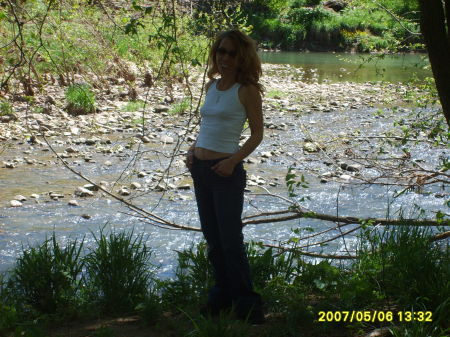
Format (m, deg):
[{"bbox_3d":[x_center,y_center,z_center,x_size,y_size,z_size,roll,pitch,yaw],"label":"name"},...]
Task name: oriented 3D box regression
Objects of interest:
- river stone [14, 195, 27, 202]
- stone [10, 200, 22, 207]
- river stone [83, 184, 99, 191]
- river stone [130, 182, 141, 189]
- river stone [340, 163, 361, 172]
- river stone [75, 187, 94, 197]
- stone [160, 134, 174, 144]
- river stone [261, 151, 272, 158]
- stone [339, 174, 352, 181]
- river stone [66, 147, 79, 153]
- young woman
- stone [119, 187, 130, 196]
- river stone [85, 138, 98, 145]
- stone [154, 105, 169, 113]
[{"bbox_3d":[-2.337,0.338,15.648,0.141,0.079,0.105,0,7,0],"label":"river stone"},{"bbox_3d":[-2.323,0.391,15.258,0.137,0.066,0.103,0,7,0],"label":"stone"},{"bbox_3d":[-1.862,0.266,18.877,0.221,0.074,0.166,-1,7,-6],"label":"river stone"},{"bbox_3d":[-1.090,0.209,16.753,0.122,0.074,0.092,0,7,0],"label":"river stone"},{"bbox_3d":[1.702,-0.019,18.527,0.284,0.107,0.213,0,7,0],"label":"river stone"},{"bbox_3d":[-1.883,0.314,18.307,0.261,0.111,0.196,-1,7,-6],"label":"river stone"},{"bbox_3d":[-1.069,-0.533,25.355,0.259,0.152,0.195,0,7,-2],"label":"stone"},{"bbox_3d":[0.616,-0.213,20.188,0.170,0.102,0.127,0,7,0],"label":"river stone"},{"bbox_3d":[1.550,0.116,17.568,0.173,0.067,0.130,0,7,0],"label":"stone"},{"bbox_3d":[-2.673,-0.334,23.903,0.210,0.095,0.157,-1,7,-6],"label":"river stone"},{"bbox_3d":[0.006,0.057,7.755,0.460,1.670,0.360,6,9,42],"label":"young woman"},{"bbox_3d":[-1.349,0.312,18.344,0.154,0.106,0.116,0,7,-4],"label":"stone"},{"bbox_3d":[-2.477,-0.496,25.262,0.249,0.100,0.187,-1,7,-6],"label":"river stone"},{"bbox_3d":[-1.460,-1.375,31.431,0.329,0.168,0.246,0,7,-3],"label":"stone"}]

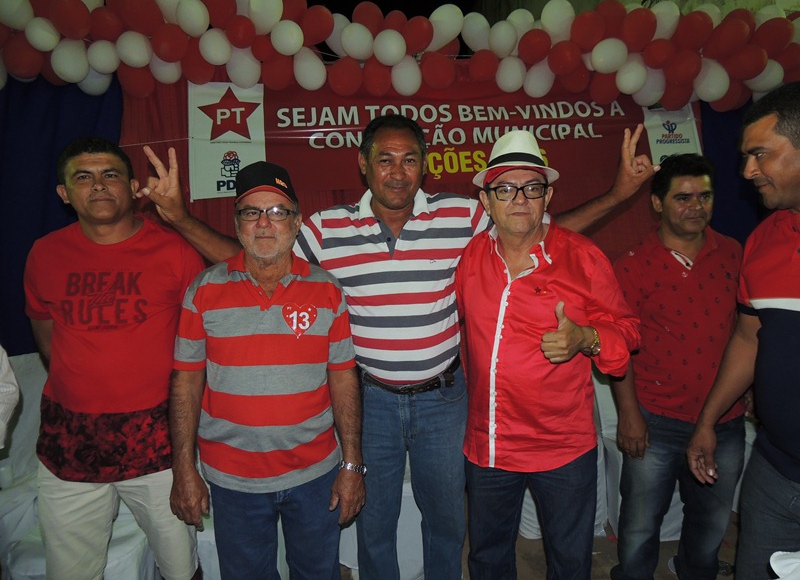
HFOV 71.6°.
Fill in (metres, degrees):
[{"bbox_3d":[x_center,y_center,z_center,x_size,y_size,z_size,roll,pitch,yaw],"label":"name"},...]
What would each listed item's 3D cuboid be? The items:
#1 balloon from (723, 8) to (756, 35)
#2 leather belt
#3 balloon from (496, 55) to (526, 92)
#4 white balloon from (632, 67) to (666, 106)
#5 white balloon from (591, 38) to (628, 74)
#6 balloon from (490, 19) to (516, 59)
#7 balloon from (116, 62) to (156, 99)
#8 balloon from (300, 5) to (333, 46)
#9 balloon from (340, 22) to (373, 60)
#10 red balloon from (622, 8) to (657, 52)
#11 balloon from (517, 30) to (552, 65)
[{"bbox_3d":[1.617,-1.244,2.650,0.145,0.180,0.150,20,6,-2],"label":"balloon"},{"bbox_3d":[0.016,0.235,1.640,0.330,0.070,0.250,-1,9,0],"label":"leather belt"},{"bbox_3d":[0.583,-1.129,2.900,0.165,0.190,0.165,-1,5,0],"label":"balloon"},{"bbox_3d":[1.185,-0.969,2.640,0.150,0.180,0.150,0,6,0],"label":"white balloon"},{"bbox_3d":[1.076,-1.202,2.850,0.178,0.172,0.185,-1,9,0],"label":"white balloon"},{"bbox_3d":[0.536,-1.310,2.900,0.147,0.182,0.160,-1,9,0],"label":"balloon"},{"bbox_3d":[-1.413,-1.124,2.970,0.180,0.195,0.180,-1,5,0],"label":"balloon"},{"bbox_3d":[-0.380,-1.223,2.570,0.145,0.180,0.150,10,6,-1],"label":"balloon"},{"bbox_3d":[-0.194,-1.131,2.530,0.150,0.165,0.160,0,6,0],"label":"balloon"},{"bbox_3d":[1.116,-1.207,2.580,0.148,0.185,0.150,5,6,-1],"label":"red balloon"},{"bbox_3d":[0.693,-1.264,2.880,0.178,0.190,0.178,-1,5,0],"label":"balloon"}]

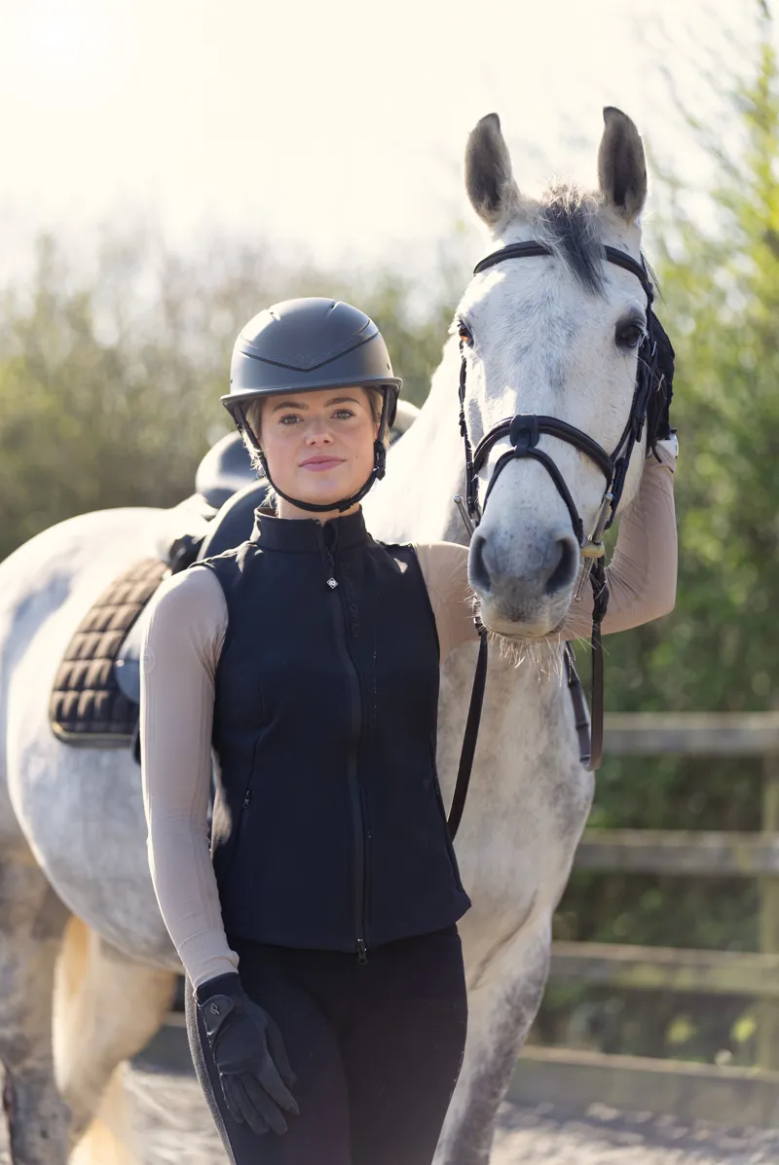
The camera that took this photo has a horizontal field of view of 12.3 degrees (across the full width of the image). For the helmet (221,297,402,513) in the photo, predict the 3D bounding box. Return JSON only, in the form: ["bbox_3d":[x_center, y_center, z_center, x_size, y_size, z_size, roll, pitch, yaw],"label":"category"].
[{"bbox_3d":[-0.095,-0.220,4.470,0.220,0.260,0.280,-6,0,0],"label":"helmet"}]

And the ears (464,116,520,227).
[{"bbox_3d":[0.135,-0.543,4.780,0.066,0.150,0.065,-2,2,7],"label":"ears"}]

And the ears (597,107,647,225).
[{"bbox_3d":[0.306,-0.551,4.780,0.064,0.152,0.065,-3,2,7],"label":"ears"}]

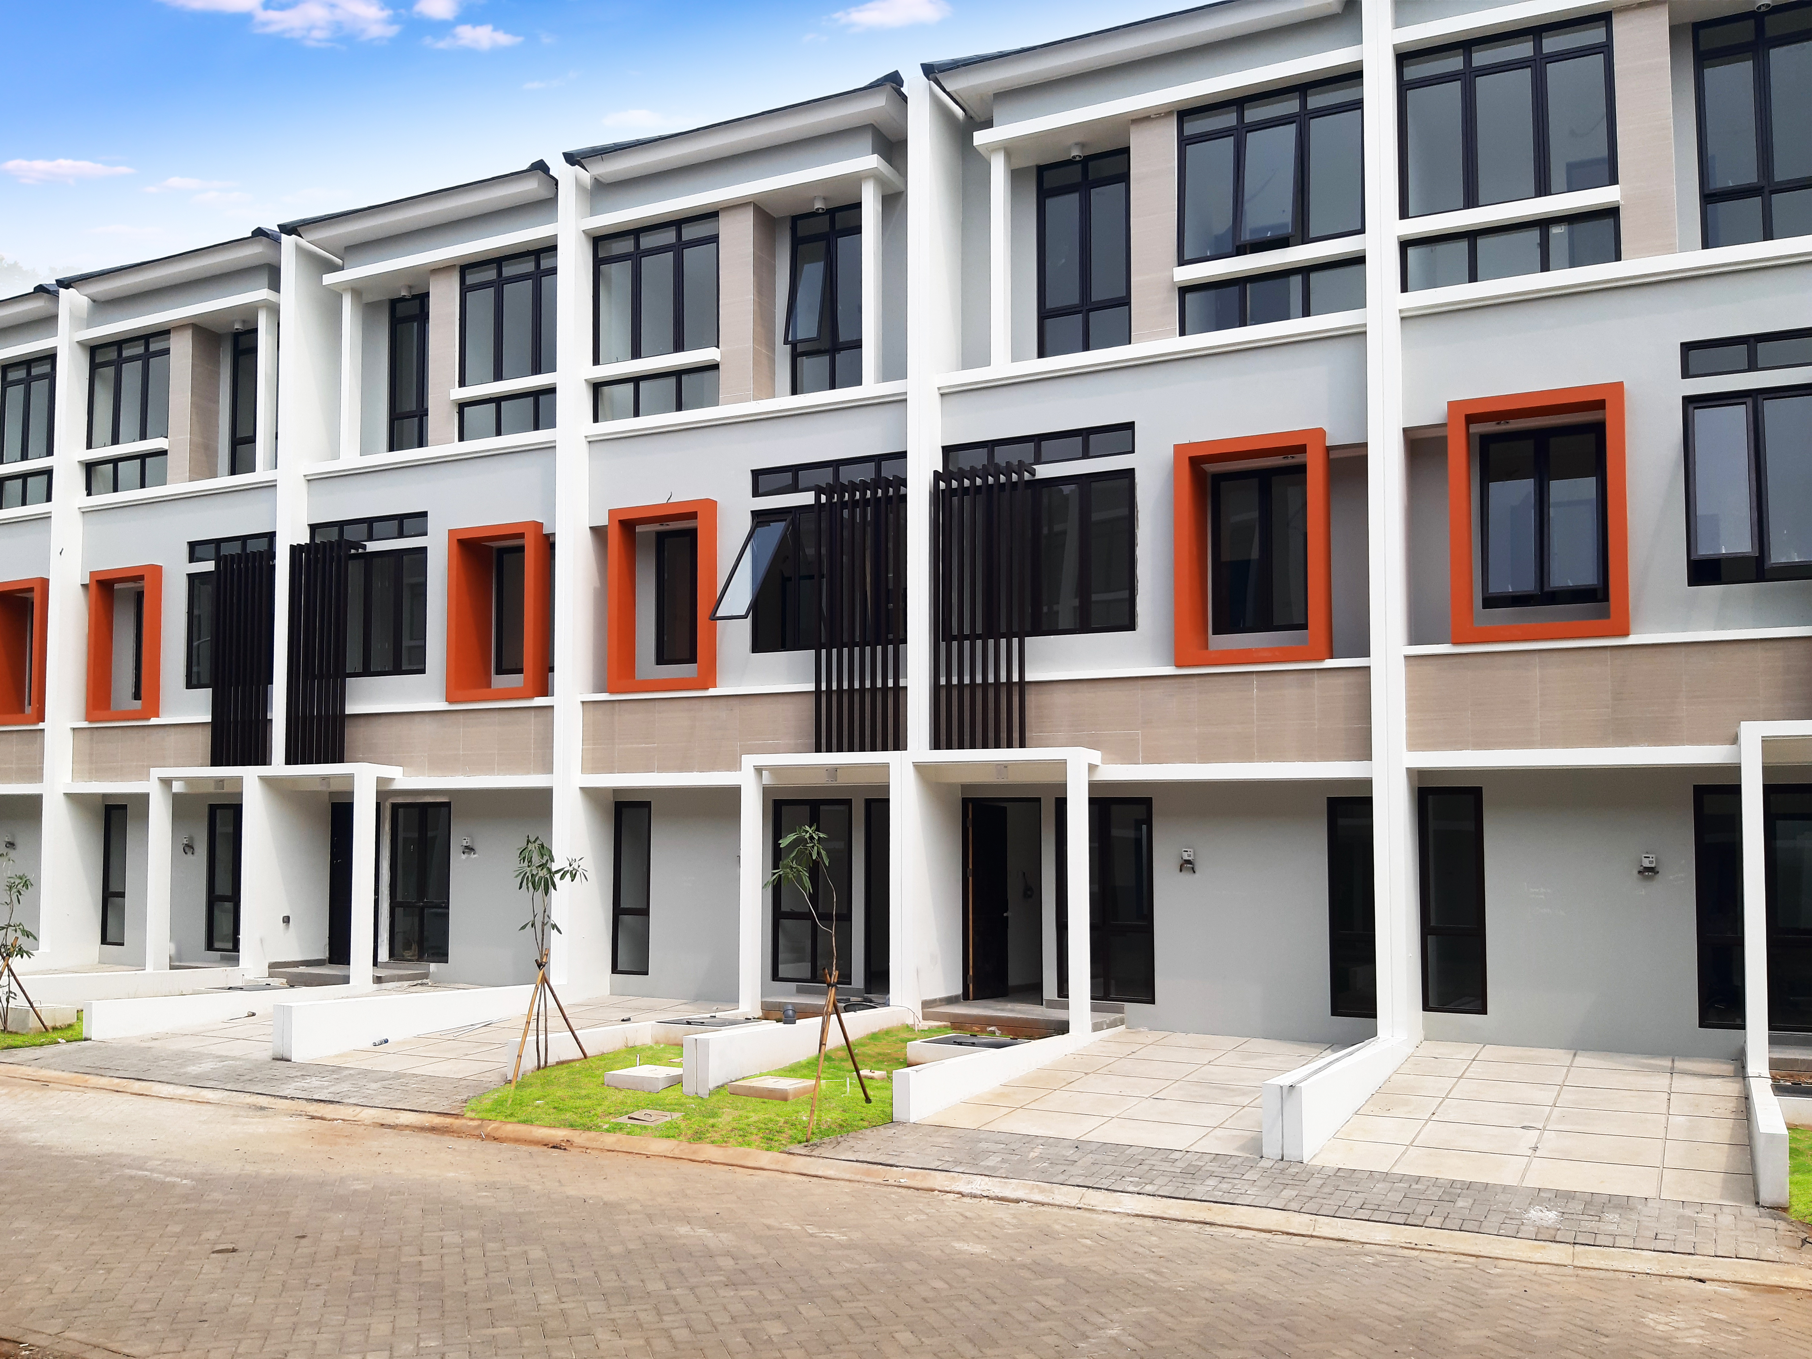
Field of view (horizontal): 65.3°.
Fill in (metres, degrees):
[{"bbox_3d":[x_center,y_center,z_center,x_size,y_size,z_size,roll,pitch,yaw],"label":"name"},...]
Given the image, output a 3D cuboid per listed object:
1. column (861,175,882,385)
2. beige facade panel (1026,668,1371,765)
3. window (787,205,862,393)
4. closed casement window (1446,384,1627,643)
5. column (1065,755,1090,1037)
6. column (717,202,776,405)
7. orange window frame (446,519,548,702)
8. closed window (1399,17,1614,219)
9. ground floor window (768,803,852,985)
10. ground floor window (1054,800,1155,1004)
[{"bbox_3d":[-0.403,-4.571,16.486,0.163,2.489,0.207,-2,-4,26],"label":"column"},{"bbox_3d":[2.842,0.415,14.839,3.910,0.950,0.100,-2,-3,25],"label":"beige facade panel"},{"bbox_3d":[-0.945,-4.603,17.215,1.042,2.234,0.137,-2,-4,26],"label":"window"},{"bbox_3d":[5.789,-1.507,12.917,1.450,2.230,0.300,-2,-5,26],"label":"closed casement window"},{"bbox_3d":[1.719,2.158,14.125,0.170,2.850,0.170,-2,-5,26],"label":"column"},{"bbox_3d":[-1.905,-4.478,16.903,0.470,2.350,0.450,-2,-5,26],"label":"column"},{"bbox_3d":[-5.410,-0.882,18.866,1.460,2.330,0.420,-2,-3,25],"label":"orange window frame"},{"bbox_3d":[5.720,-5.370,13.568,1.889,1.688,0.118,-2,-4,26],"label":"closed window"},{"bbox_3d":[-1.103,2.488,16.560,1.070,2.140,0.100,-2,-5,26],"label":"ground floor window"},{"bbox_3d":[2.166,2.377,15.336,1.089,2.181,0.118,-2,-4,26],"label":"ground floor window"}]

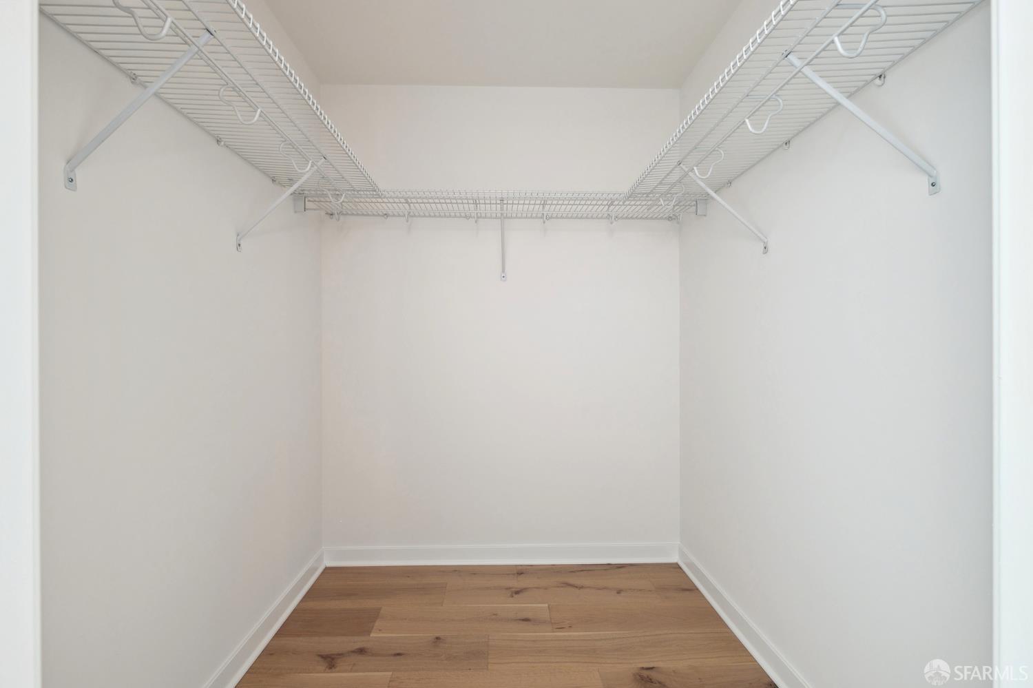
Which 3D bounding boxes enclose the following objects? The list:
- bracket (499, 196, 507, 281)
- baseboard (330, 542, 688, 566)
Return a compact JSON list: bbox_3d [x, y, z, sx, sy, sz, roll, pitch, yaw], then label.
[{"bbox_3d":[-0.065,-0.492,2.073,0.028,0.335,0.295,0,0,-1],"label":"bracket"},{"bbox_3d":[-0.071,1.084,2.211,1.830,0.102,0.018,0,0,-1],"label":"baseboard"}]

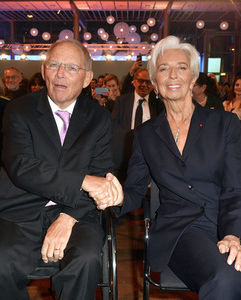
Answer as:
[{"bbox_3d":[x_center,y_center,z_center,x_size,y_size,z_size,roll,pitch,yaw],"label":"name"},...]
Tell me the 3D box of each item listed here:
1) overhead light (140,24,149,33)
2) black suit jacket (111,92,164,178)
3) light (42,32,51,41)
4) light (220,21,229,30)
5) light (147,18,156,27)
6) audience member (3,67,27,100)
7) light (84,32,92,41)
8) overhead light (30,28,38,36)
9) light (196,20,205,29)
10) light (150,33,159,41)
[{"bbox_3d":[0.959,-4.853,14.000,0.345,0.345,0.345,0,10,0],"label":"overhead light"},{"bbox_3d":[0.174,0.034,2.922,0.560,1.001,0.680,1,10,0],"label":"black suit jacket"},{"bbox_3d":[-2.956,-4.534,14.000,0.345,0.345,0.345,0,10,0],"label":"light"},{"bbox_3d":[5.797,-6.893,19.500,0.470,0.470,0.470,1,10,0],"label":"light"},{"bbox_3d":[1.807,-7.379,20.300,0.470,0.470,0.470,1,10,0],"label":"light"},{"bbox_3d":[-1.070,-0.103,3.430,0.520,1.360,0.720,-1,10,-8],"label":"audience member"},{"bbox_3d":[-1.947,-6.788,21.000,0.470,0.470,0.470,1,10,0],"label":"light"},{"bbox_3d":[-3.447,-4.701,14.000,0.345,0.345,0.345,0,10,0],"label":"overhead light"},{"bbox_3d":[3.187,-5.005,14.000,0.345,0.345,0.345,0,10,0],"label":"light"},{"bbox_3d":[2.110,-6.901,21.500,0.460,0.460,0.460,1,10,0],"label":"light"}]

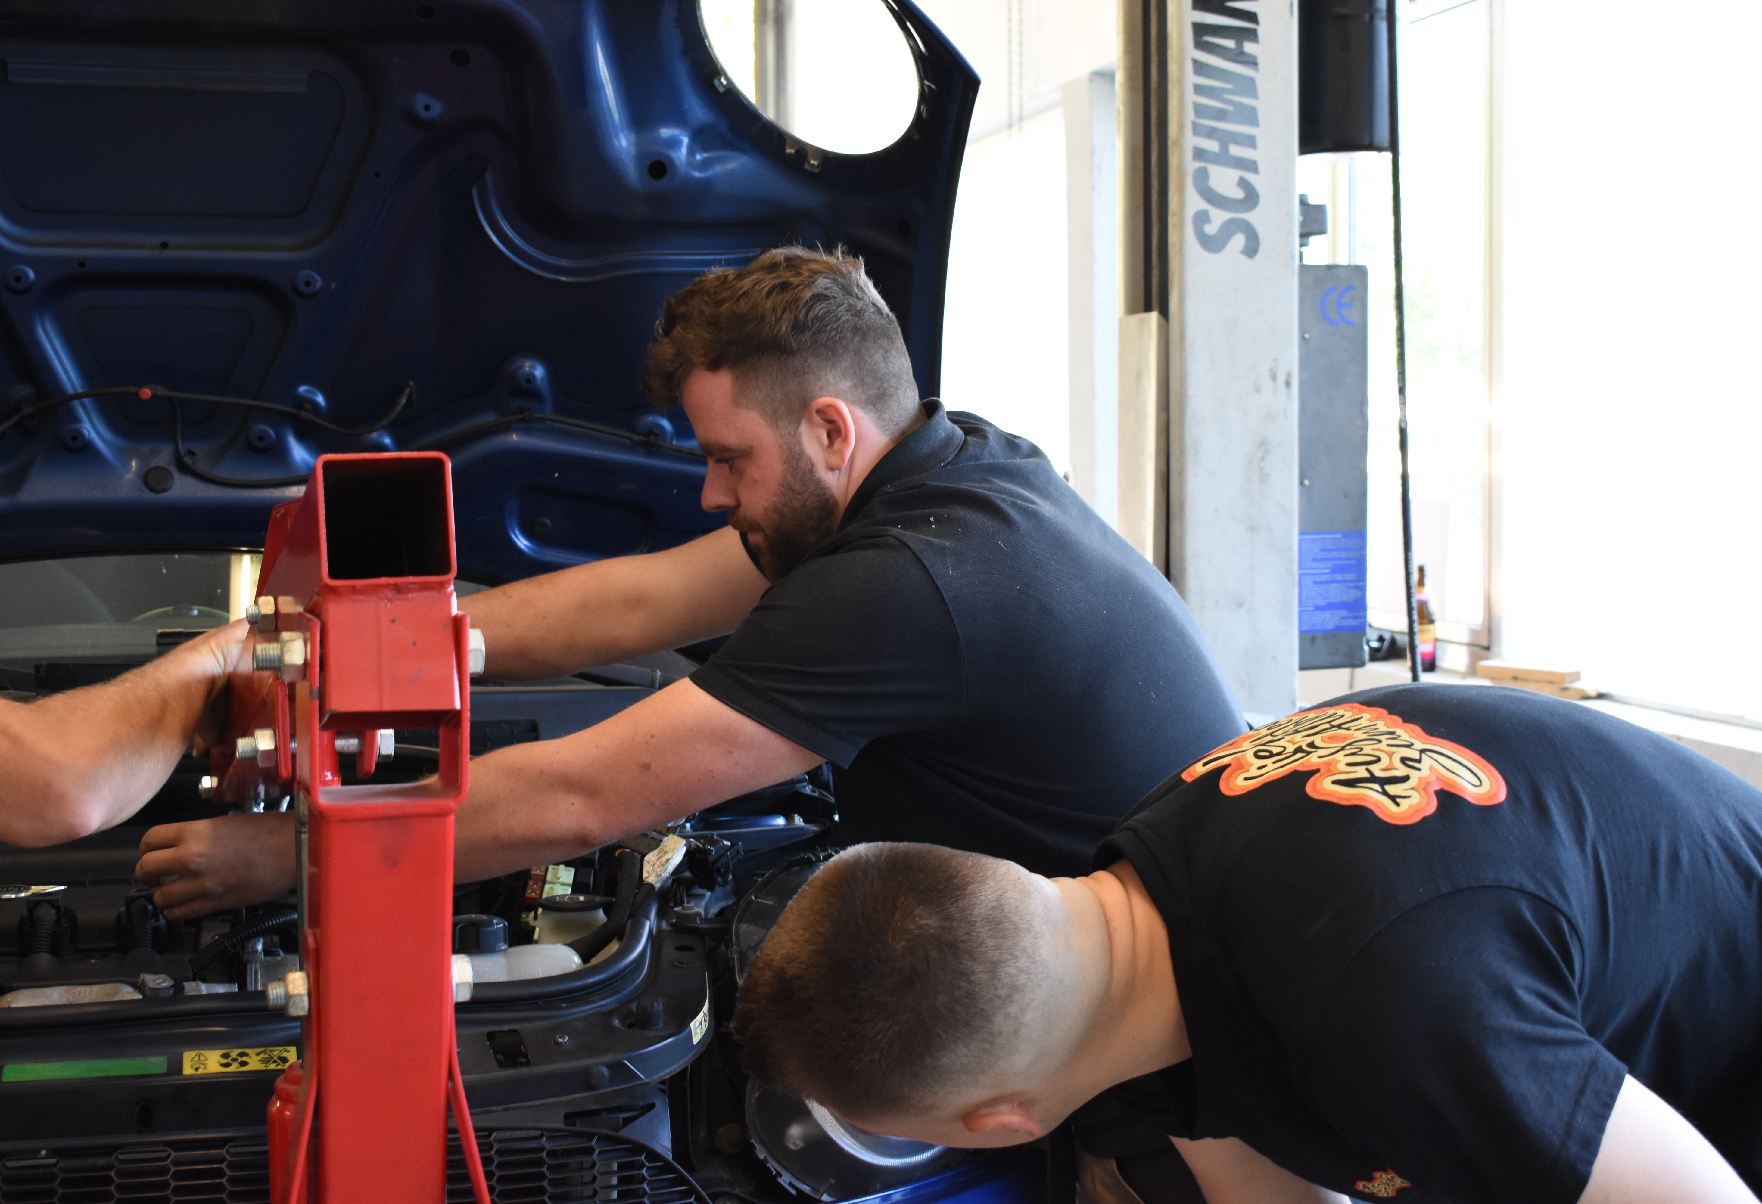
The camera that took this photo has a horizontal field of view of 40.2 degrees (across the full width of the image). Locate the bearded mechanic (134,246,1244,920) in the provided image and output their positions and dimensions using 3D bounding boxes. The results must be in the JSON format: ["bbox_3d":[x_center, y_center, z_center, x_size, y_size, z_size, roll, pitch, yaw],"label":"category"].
[{"bbox_3d":[-0.060,0.445,2.060,1.030,1.460,0.560,1,2,17],"label":"bearded mechanic"}]

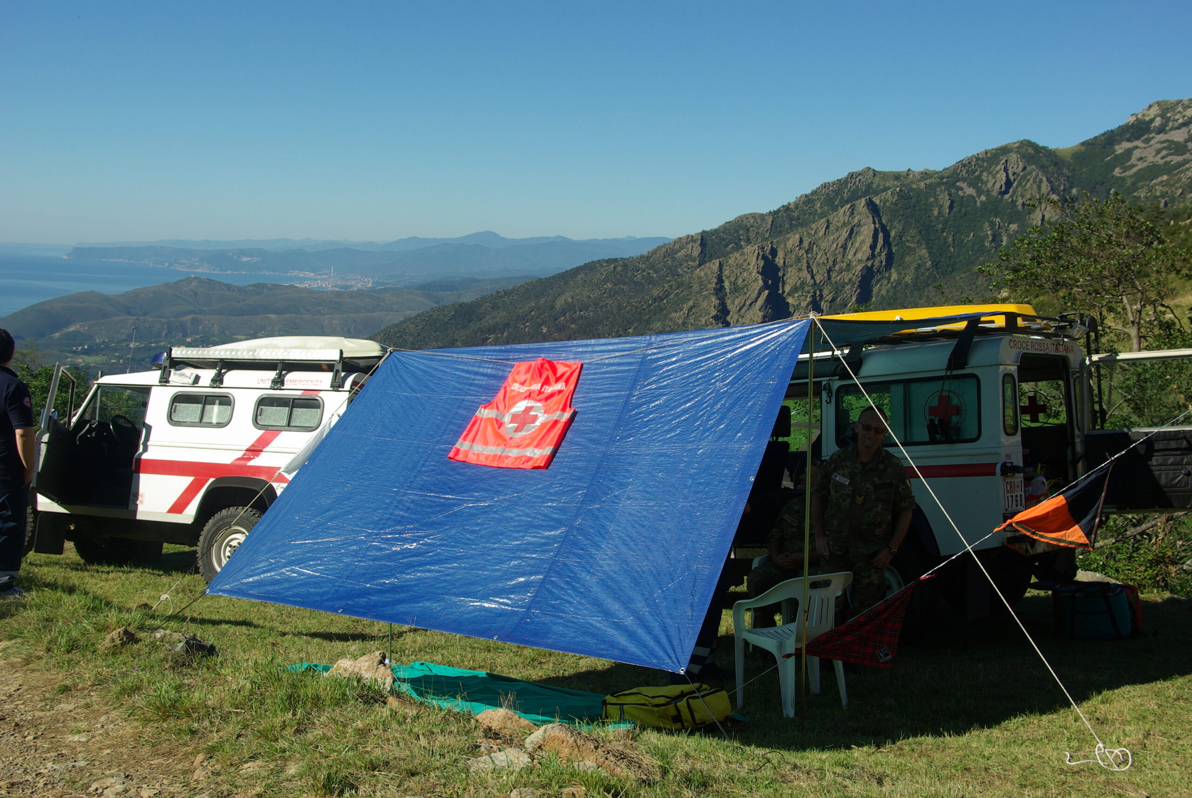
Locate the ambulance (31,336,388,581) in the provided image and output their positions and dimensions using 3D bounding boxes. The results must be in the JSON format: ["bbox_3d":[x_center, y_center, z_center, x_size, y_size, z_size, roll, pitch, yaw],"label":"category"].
[{"bbox_3d":[-3.951,0.570,12.740,4.600,2.420,1.950,1,-4,23],"label":"ambulance"}]

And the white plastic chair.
[{"bbox_3d":[1.175,1.400,7.500,0.570,0.810,0.560,-1,1,-33],"label":"white plastic chair"}]

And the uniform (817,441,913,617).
[{"bbox_3d":[1.680,0.880,8.200,0.630,1.200,0.360,2,8,16],"label":"uniform"}]

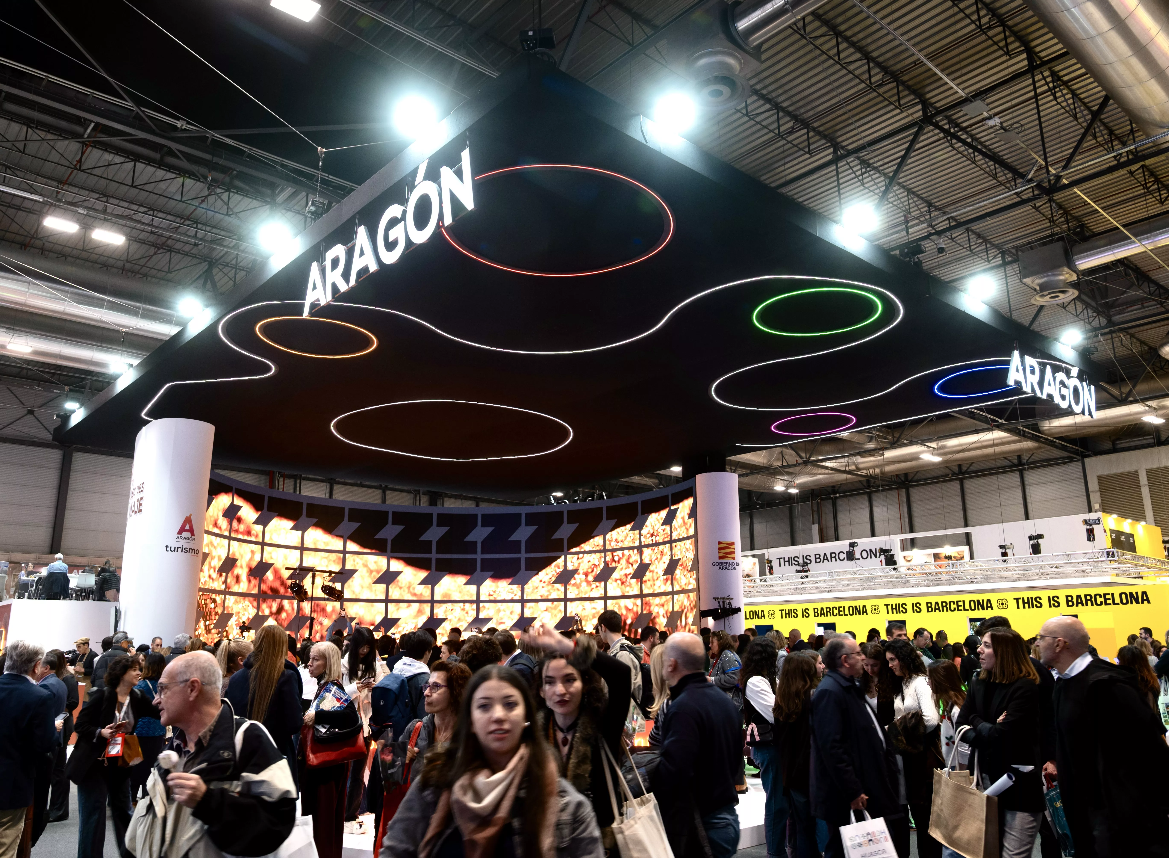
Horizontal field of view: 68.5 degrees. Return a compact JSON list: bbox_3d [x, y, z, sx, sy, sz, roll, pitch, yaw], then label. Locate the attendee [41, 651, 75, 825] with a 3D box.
[{"bbox_3d":[-5.383,3.134,8.793,0.360,1.670,0.500,-8,-16,26],"label":"attendee"}]

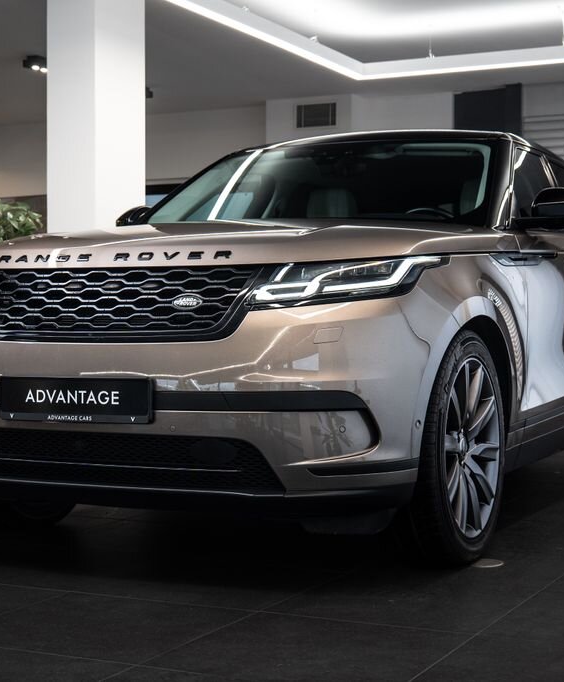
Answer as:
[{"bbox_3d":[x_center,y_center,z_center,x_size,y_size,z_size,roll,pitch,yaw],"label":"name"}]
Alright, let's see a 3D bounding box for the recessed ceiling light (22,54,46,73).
[{"bbox_3d":[-1.955,-2.228,10.335,0.130,0.090,0.290,0,1,27],"label":"recessed ceiling light"}]

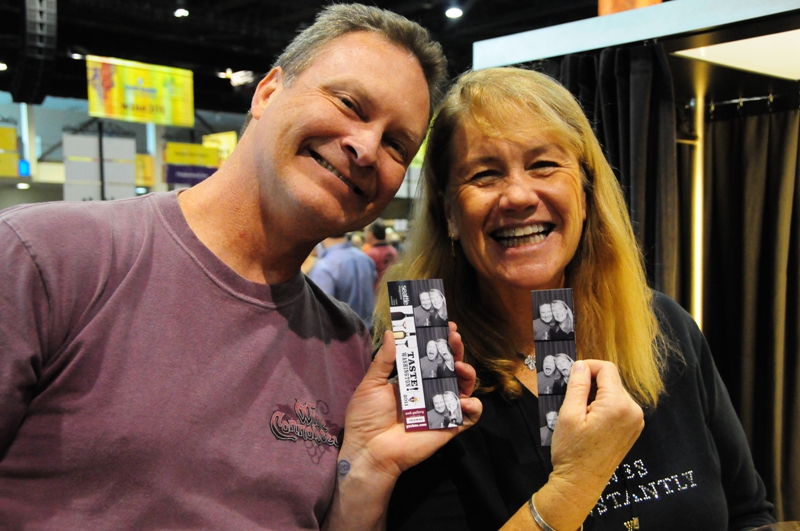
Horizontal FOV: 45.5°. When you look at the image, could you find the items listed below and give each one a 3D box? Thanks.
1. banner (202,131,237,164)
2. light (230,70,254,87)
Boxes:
[{"bbox_3d":[-6.037,-3.823,32.000,0.060,1.130,2.100,-2,3,-44],"label":"banner"},{"bbox_3d":[-5.282,-6.271,32.000,0.800,0.500,0.500,-1,2,-9],"label":"light"}]

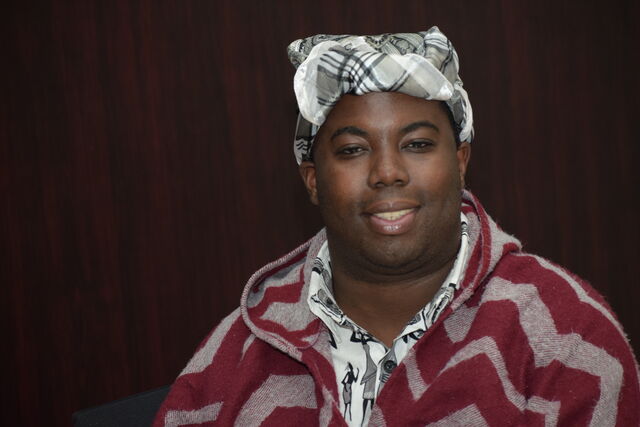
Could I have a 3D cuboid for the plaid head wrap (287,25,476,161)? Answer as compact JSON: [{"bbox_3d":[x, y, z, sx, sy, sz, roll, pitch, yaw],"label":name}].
[{"bbox_3d":[0.062,-0.122,3.370,0.185,0.140,0.210,-4,0,-3],"label":"plaid head wrap"}]

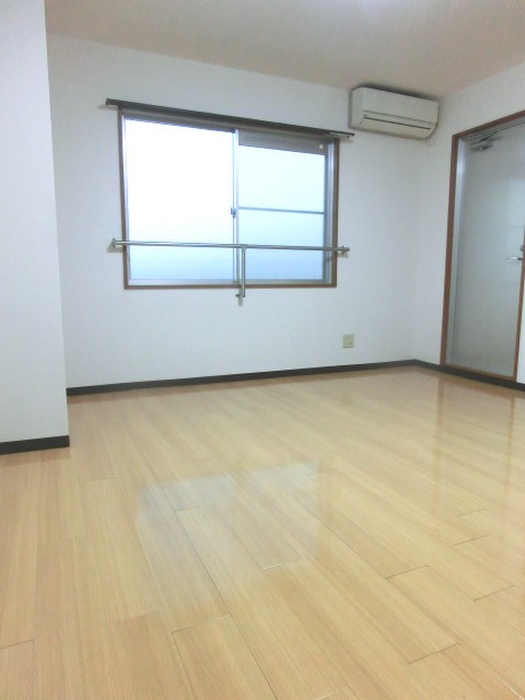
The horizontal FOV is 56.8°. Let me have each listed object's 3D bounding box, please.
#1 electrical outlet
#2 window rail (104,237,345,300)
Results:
[{"bbox_3d":[0.763,-0.081,4.279,0.119,0.123,0.012,-3,9,-23],"label":"electrical outlet"},{"bbox_3d":[-0.152,-0.611,3.747,1.897,0.427,0.112,-3,9,-23],"label":"window rail"}]

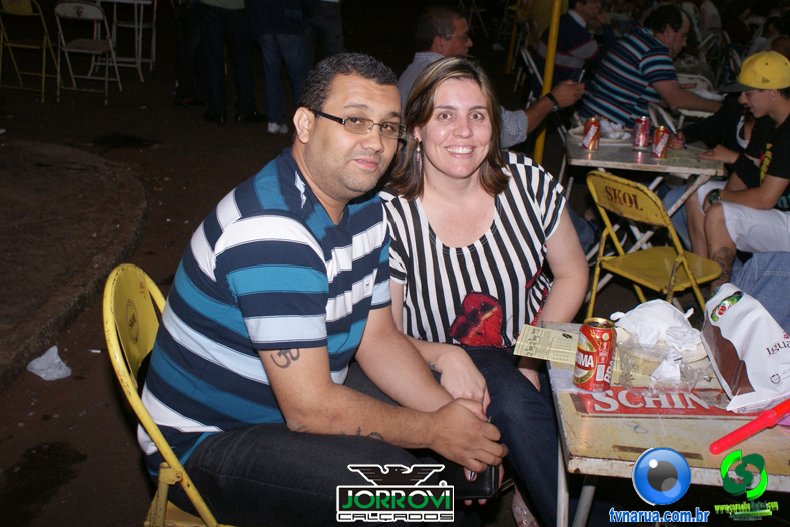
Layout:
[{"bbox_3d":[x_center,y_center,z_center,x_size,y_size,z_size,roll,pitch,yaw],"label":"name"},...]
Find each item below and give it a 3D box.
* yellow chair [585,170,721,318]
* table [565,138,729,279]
[{"bbox_3d":[1.004,0.034,3.515,0.580,0.800,0.390,-8,21,-33],"label":"yellow chair"},{"bbox_3d":[0.998,-0.120,3.967,0.600,0.720,0.600,6,18,6],"label":"table"}]

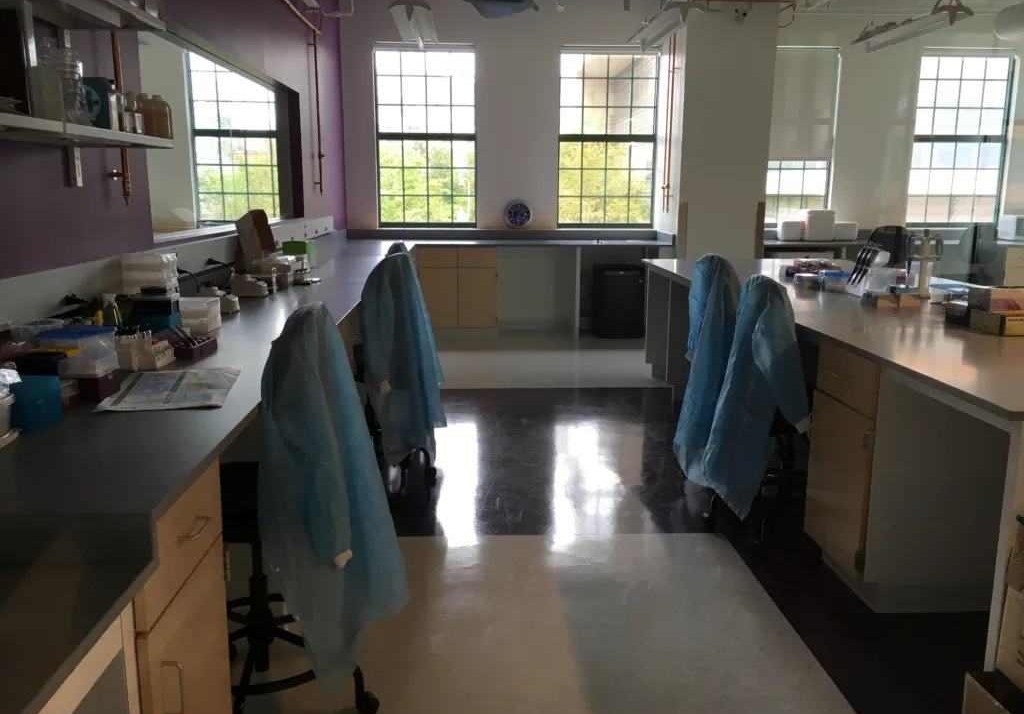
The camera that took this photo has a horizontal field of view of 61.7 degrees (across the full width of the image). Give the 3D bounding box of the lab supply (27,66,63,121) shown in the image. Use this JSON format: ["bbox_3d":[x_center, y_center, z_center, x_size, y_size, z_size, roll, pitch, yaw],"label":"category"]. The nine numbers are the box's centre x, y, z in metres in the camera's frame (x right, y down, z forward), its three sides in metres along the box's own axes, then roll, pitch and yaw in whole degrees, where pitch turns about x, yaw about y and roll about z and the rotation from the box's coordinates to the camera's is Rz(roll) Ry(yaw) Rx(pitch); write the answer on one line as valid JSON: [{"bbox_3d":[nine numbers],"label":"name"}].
[{"bbox_3d":[-1.211,-0.661,2.151,0.100,0.130,0.130,0,11,-3],"label":"lab supply"}]

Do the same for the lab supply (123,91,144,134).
[{"bbox_3d":[-1.128,-0.721,2.558,0.058,0.130,0.058,-7,13,-32],"label":"lab supply"}]

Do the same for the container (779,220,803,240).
[{"bbox_3d":[2.775,-1.263,8.663,0.190,0.200,0.190,0,11,-3],"label":"container"}]

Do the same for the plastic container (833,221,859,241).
[{"bbox_3d":[3.324,-1.267,8.699,0.250,0.200,0.210,0,11,-3],"label":"plastic container"}]

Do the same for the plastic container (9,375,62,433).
[{"bbox_3d":[-1.077,0.097,1.890,0.090,0.115,0.120,3,12,14],"label":"plastic container"}]

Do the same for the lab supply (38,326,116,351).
[{"bbox_3d":[-1.097,-0.040,2.178,0.125,0.058,0.120,-2,11,-10],"label":"lab supply"}]

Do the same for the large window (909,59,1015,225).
[{"bbox_3d":[4.908,-2.362,9.402,1.066,1.855,0.120,0,11,-3],"label":"large window"}]

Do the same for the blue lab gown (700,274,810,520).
[{"bbox_3d":[1.012,0.159,3.622,0.390,1.010,0.460,0,11,-3],"label":"blue lab gown"}]

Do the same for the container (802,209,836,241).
[{"bbox_3d":[3.258,-1.384,9.109,0.285,0.310,0.260,0,11,-3],"label":"container"}]

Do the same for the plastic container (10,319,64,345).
[{"bbox_3d":[-1.298,-0.049,2.368,0.110,0.100,0.130,0,11,-3],"label":"plastic container"}]

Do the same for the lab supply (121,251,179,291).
[{"bbox_3d":[-1.363,-0.316,3.231,0.145,0.140,0.160,0,11,-3],"label":"lab supply"}]

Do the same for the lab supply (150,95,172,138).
[{"bbox_3d":[-1.223,-0.830,2.964,0.070,0.152,0.075,0,11,-3],"label":"lab supply"}]

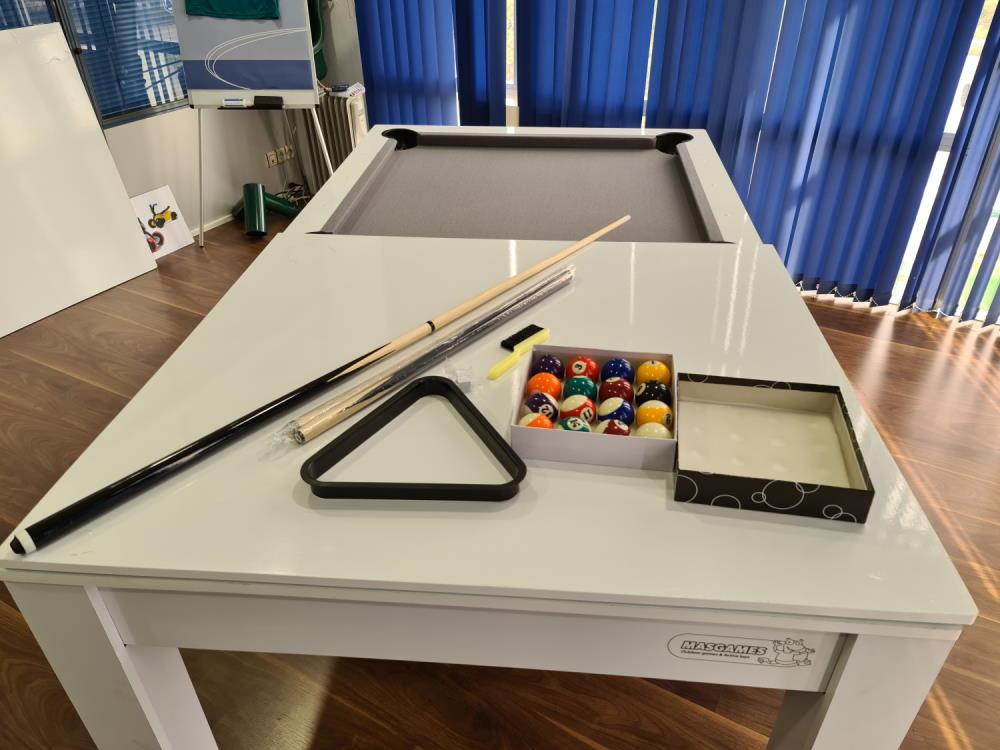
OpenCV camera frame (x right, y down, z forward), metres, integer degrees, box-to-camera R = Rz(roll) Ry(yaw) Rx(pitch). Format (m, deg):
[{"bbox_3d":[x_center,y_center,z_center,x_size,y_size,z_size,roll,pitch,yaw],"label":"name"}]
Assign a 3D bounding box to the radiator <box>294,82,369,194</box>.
[{"bbox_3d":[-0.925,-1.283,4.131,0.400,0.640,0.155,17,37,25],"label":"radiator"}]

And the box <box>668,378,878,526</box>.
[{"bbox_3d":[0.391,0.099,1.079,0.250,0.056,0.244,5,34,9],"label":"box"}]

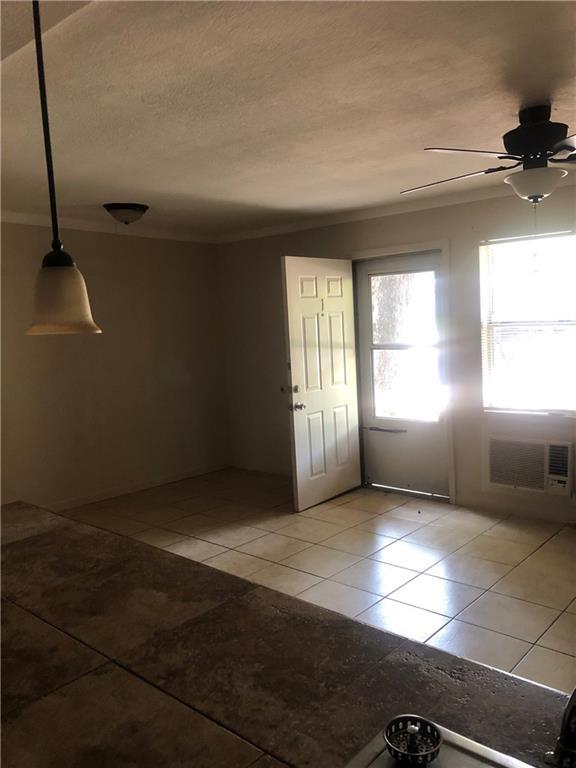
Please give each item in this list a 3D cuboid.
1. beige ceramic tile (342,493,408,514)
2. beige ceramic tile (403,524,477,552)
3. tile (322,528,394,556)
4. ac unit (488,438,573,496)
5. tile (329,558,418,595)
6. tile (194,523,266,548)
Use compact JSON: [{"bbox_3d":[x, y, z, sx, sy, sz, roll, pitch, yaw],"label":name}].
[{"bbox_3d":[0.710,0.991,5.155,0.403,0.010,0.403,3,8,41],"label":"beige ceramic tile"},{"bbox_3d":[1.051,1.068,4.310,0.402,0.010,0.402,3,8,41],"label":"beige ceramic tile"},{"bbox_3d":[0.489,1.109,4.330,0.406,0.012,0.406,3,8,42],"label":"tile"},{"bbox_3d":[1.823,0.589,4.631,0.600,0.385,0.180,3,8,42],"label":"ac unit"},{"bbox_3d":[0.519,1.154,3.710,0.403,0.010,0.403,3,8,41],"label":"tile"},{"bbox_3d":[-0.399,1.108,4.513,0.403,0.010,0.403,3,8,41],"label":"tile"}]

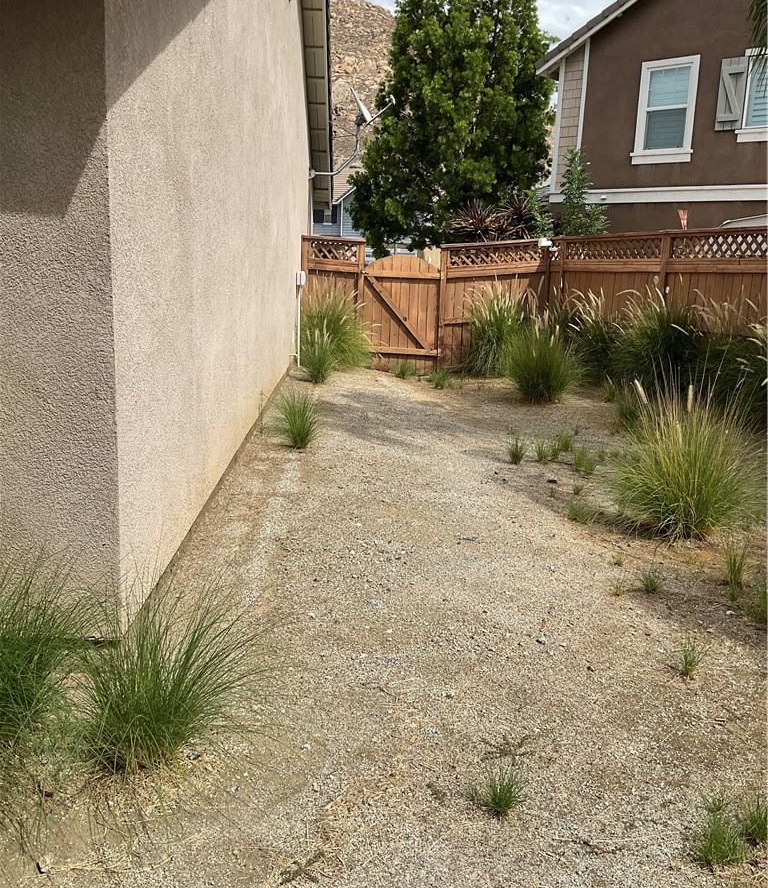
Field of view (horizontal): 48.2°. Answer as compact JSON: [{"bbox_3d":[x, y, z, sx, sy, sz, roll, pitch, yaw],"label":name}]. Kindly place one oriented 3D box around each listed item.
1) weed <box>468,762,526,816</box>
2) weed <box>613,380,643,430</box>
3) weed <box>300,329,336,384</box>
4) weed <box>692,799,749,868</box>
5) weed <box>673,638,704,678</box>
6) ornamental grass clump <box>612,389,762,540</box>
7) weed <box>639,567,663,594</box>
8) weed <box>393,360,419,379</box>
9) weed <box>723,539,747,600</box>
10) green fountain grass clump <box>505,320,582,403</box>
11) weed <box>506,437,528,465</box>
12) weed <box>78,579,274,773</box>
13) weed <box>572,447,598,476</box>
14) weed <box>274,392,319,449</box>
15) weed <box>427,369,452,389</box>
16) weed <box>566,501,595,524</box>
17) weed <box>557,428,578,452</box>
[{"bbox_3d":[0.304,0.927,2.319,0.142,0.118,0.126,4,11,9],"label":"weed"},{"bbox_3d":[2.572,-0.408,9.006,0.348,0.519,0.321,5,11,16],"label":"weed"},{"bbox_3d":[-0.906,-1.214,11.870,0.501,0.762,0.461,1,11,-4],"label":"weed"},{"bbox_3d":[0.846,0.969,2.156,0.132,0.134,0.117,7,12,24],"label":"weed"},{"bbox_3d":[1.176,0.824,3.314,0.124,0.155,0.114,6,12,21],"label":"weed"},{"bbox_3d":[1.856,0.103,5.247,0.932,0.890,0.858,6,12,20],"label":"ornamental grass clump"},{"bbox_3d":[1.309,0.666,4.213,0.118,0.134,0.109,6,11,18],"label":"weed"},{"bbox_3d":[0.326,-1.136,13.018,0.395,0.263,0.364,2,11,1],"label":"weed"},{"bbox_3d":[1.627,0.572,3.981,0.111,0.249,0.103,7,12,23],"label":"weed"},{"bbox_3d":[2.049,-1.072,11.021,1.011,1.021,0.930,4,11,10],"label":"green fountain grass clump"},{"bbox_3d":[1.106,0.051,7.110,0.183,0.229,0.168,4,11,9],"label":"weed"},{"bbox_3d":[-0.626,0.674,2.564,0.532,0.456,0.470,-1,11,-16],"label":"weed"},{"bbox_3d":[1.502,0.121,6.396,0.193,0.180,0.170,5,11,13],"label":"weed"},{"bbox_3d":[-0.713,-0.189,6.993,0.356,0.406,0.314,1,11,-6],"label":"weed"},{"bbox_3d":[0.717,-0.855,11.087,0.334,0.203,0.295,3,11,4],"label":"weed"},{"bbox_3d":[1.243,0.425,5.428,0.178,0.140,0.163,5,11,13],"label":"weed"},{"bbox_3d":[1.554,-0.040,7.267,0.186,0.157,0.164,4,11,12],"label":"weed"}]

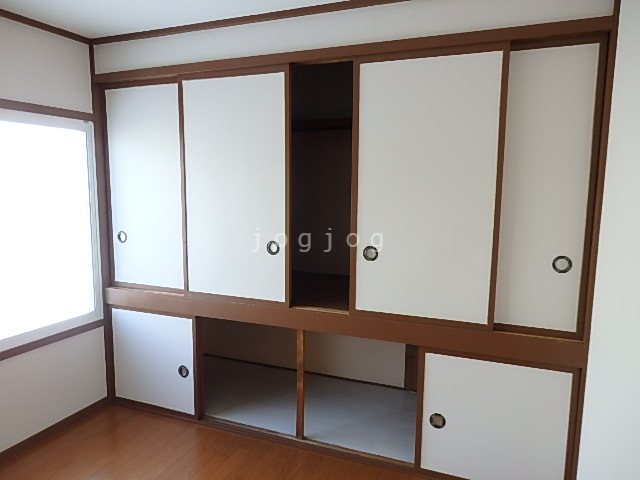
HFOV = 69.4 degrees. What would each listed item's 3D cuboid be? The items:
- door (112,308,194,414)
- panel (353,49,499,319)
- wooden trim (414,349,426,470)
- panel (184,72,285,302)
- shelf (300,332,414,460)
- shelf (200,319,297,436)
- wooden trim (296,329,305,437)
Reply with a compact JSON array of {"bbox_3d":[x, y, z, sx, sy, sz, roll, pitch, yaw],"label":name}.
[{"bbox_3d":[-1.030,0.740,2.877,0.639,0.613,0.030,3,8,21],"label":"door"},{"bbox_3d":[0.474,-0.219,2.113,0.645,1.200,0.040,3,8,22],"label":"panel"},{"bbox_3d":[0.485,0.820,2.260,0.034,0.621,0.030,3,7,22],"label":"wooden trim"},{"bbox_3d":[-0.460,-0.272,2.491,0.645,1.200,0.040,3,8,22],"label":"panel"},{"bbox_3d":[0.334,0.756,2.720,0.603,0.605,0.759,3,7,22],"label":"shelf"},{"bbox_3d":[-0.275,0.724,2.962,0.644,0.610,0.759,3,7,22],"label":"shelf"},{"bbox_3d":[-0.101,0.788,2.493,0.034,0.621,0.030,3,7,22],"label":"wooden trim"}]

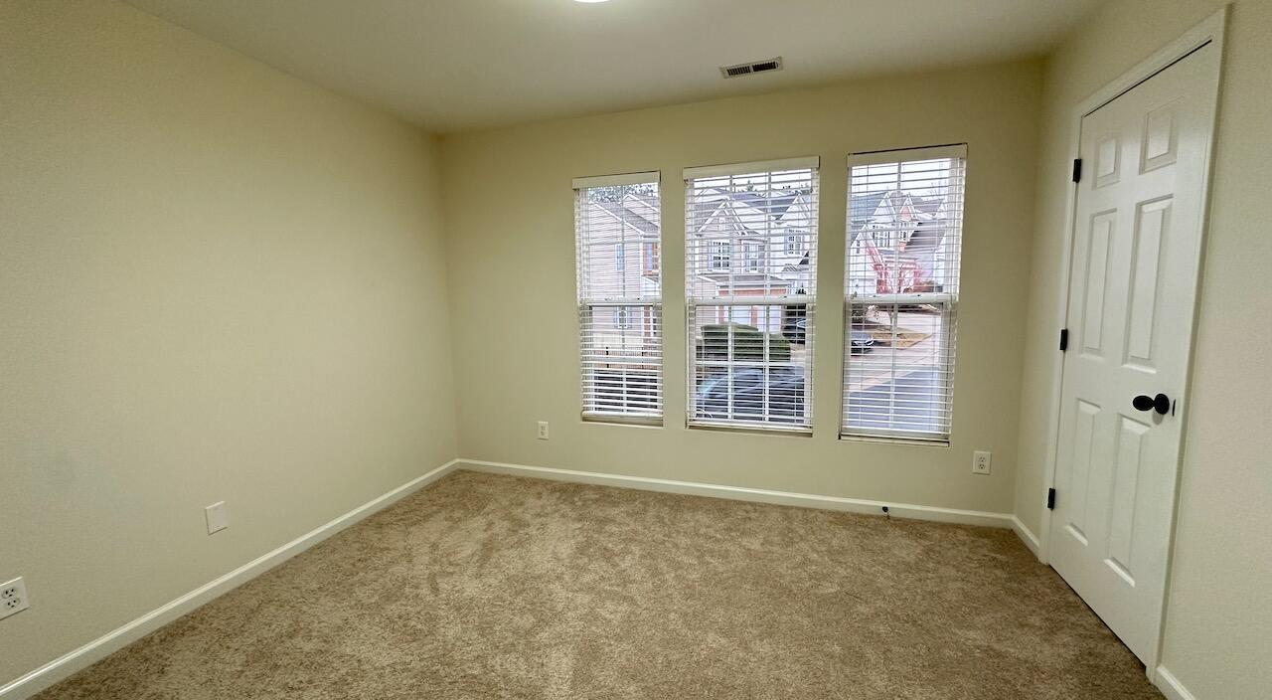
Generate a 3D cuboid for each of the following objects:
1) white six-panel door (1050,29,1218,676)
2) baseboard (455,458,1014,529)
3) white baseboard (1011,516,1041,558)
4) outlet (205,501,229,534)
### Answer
[{"bbox_3d":[1.852,0.047,1.981,0.040,2.020,0.730,1,7,18],"label":"white six-panel door"},{"bbox_3d":[0.356,0.903,3.357,3.599,0.088,0.015,1,7,18],"label":"baseboard"},{"bbox_3d":[2.020,0.957,2.662,0.015,0.088,0.321,1,7,18],"label":"white baseboard"},{"bbox_3d":[-1.865,0.751,2.294,0.008,0.124,0.081,1,7,18],"label":"outlet"}]

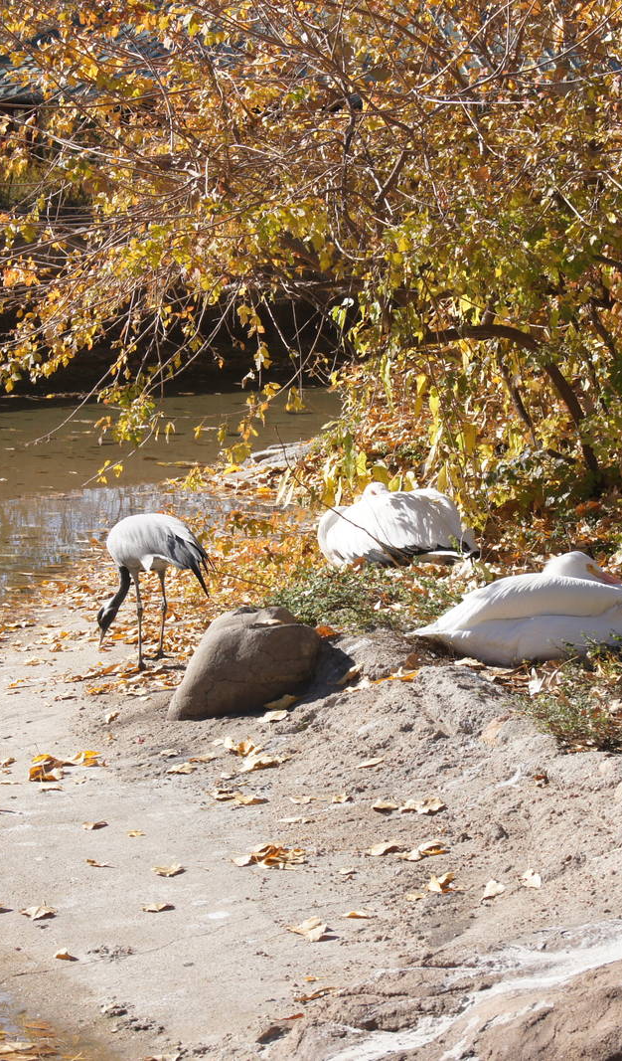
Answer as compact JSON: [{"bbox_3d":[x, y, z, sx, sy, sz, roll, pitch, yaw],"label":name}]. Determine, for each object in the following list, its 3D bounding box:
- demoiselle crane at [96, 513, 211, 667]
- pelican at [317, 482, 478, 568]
[{"bbox_3d":[-0.525,0.193,12.100,0.470,0.500,0.210,4,7,33],"label":"demoiselle crane"},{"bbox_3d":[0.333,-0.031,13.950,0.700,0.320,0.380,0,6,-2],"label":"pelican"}]

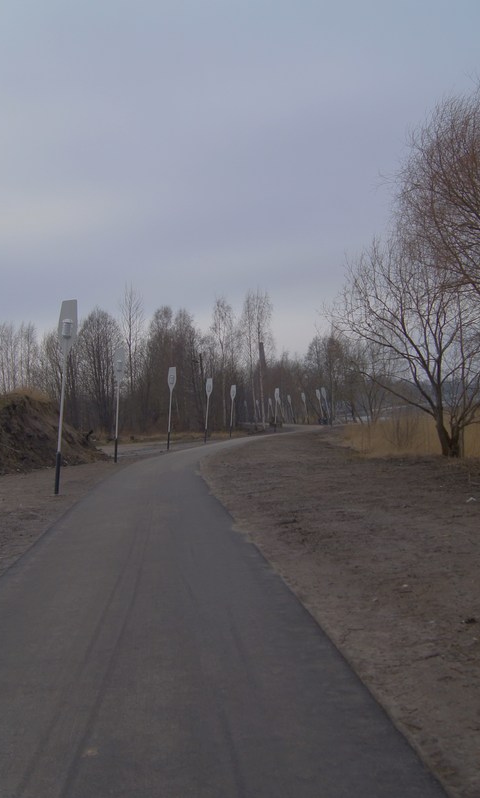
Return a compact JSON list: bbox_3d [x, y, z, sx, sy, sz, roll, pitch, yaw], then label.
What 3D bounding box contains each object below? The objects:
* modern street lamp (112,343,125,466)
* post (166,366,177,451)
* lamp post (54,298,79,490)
[{"bbox_3d":[-5.130,0.270,37.900,0.490,4.850,0.260,2,-1,1],"label":"modern street lamp"},{"bbox_3d":[-4.050,0.574,52.700,0.490,4.850,0.260,3,-1,5],"label":"post"},{"bbox_3d":[-4.390,-0.060,22.360,0.490,4.850,0.260,3,-1,-3],"label":"lamp post"}]

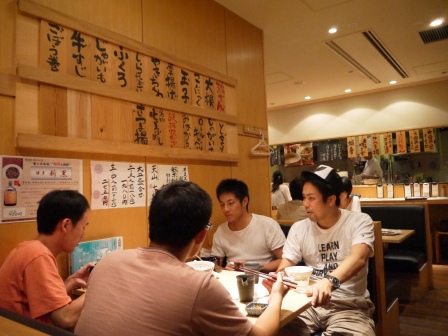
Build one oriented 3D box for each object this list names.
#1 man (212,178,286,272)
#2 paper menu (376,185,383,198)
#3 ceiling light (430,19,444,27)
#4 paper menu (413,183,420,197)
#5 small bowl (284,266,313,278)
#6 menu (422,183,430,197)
[{"bbox_3d":[0.147,0.669,2.134,0.510,1.210,0.680,-4,-4,37],"label":"man"},{"bbox_3d":[2.558,0.387,5.942,0.103,0.225,0.030,-4,-4,37],"label":"paper menu"},{"bbox_3d":[2.000,-1.363,3.394,0.125,0.050,0.125,-4,-4,37],"label":"ceiling light"},{"bbox_3d":[2.993,0.340,5.620,0.100,0.215,0.030,-4,-4,37],"label":"paper menu"},{"bbox_3d":[0.351,0.507,1.684,0.133,0.071,0.133,-2,-3,0],"label":"small bowl"},{"bbox_3d":[3.097,0.335,5.542,0.100,0.215,0.030,-4,-4,37],"label":"menu"}]

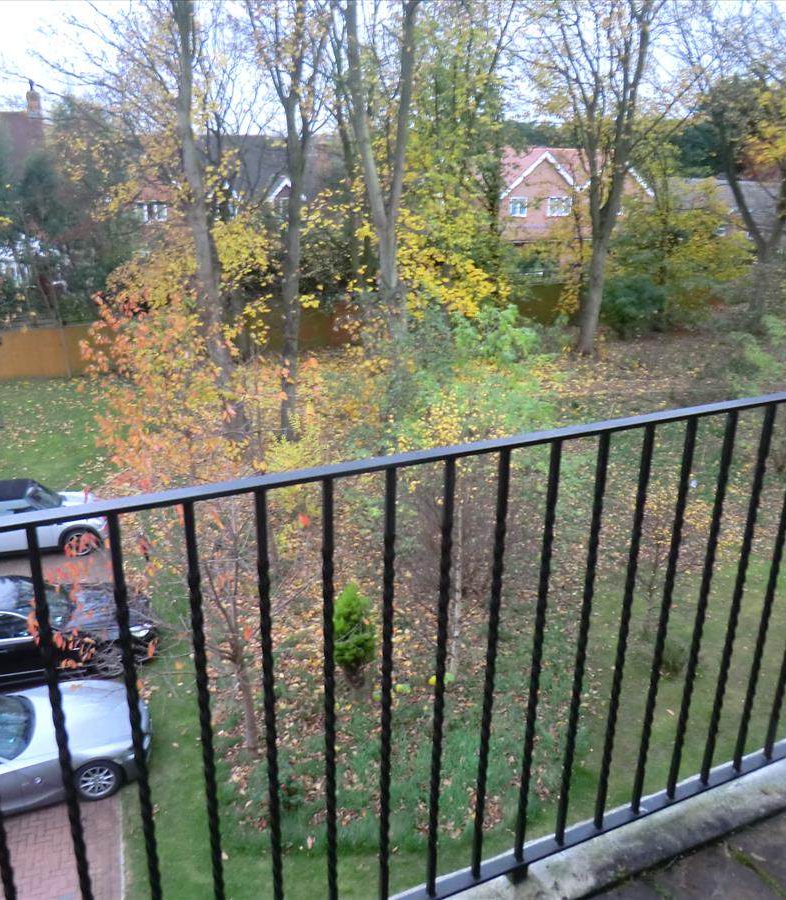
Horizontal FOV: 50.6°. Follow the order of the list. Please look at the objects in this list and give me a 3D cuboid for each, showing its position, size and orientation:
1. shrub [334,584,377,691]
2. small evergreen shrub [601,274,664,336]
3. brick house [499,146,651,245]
[{"bbox_3d":[-0.601,2.883,12.990,0.680,1.966,0.660,0,20,-3],"label":"shrub"},{"bbox_3d":[11.349,-6.909,39.381,3.000,2.541,2.700,6,21,15],"label":"small evergreen shrub"},{"bbox_3d":[11.708,-16.315,56.848,10.047,8.249,8.500,2,20,3],"label":"brick house"}]

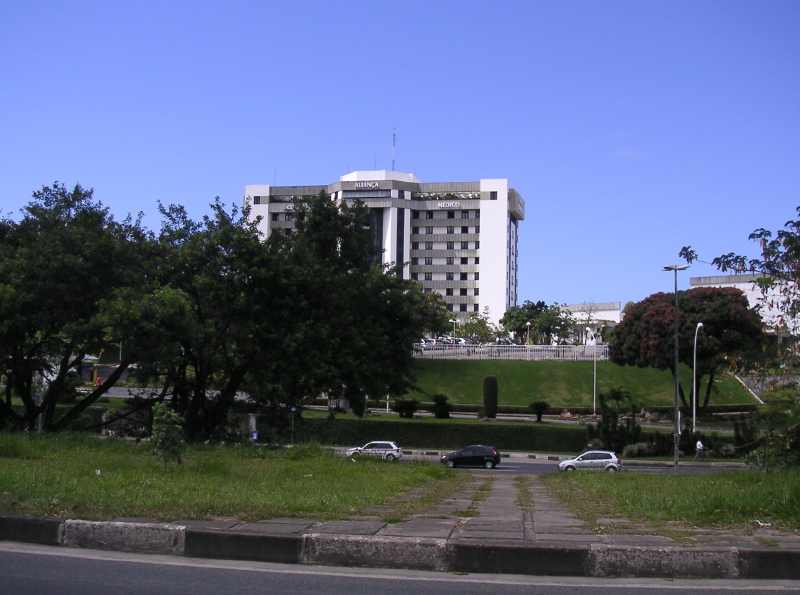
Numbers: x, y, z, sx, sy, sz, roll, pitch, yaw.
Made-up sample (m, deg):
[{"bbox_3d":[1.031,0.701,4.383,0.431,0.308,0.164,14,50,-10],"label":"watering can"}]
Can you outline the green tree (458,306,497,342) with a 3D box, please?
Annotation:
[{"bbox_3d":[10.818,3.978,119.000,5.304,5.444,5.039,1,-3,5],"label":"green tree"}]

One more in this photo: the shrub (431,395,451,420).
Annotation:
[{"bbox_3d":[3.611,9.717,76.000,1.650,1.950,1.650,1,-4,0],"label":"shrub"}]

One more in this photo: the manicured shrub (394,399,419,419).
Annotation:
[{"bbox_3d":[0.583,9.916,76.500,2.000,1.650,2.000,1,-4,0],"label":"manicured shrub"}]

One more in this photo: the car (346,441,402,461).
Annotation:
[{"bbox_3d":[-1.872,11.264,62.600,3.850,1.420,1.650,0,-5,12],"label":"car"}]

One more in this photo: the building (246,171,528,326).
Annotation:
[{"bbox_3d":[-2.224,-9.066,189.256,57.000,34.300,25.000,0,-5,12],"label":"building"}]

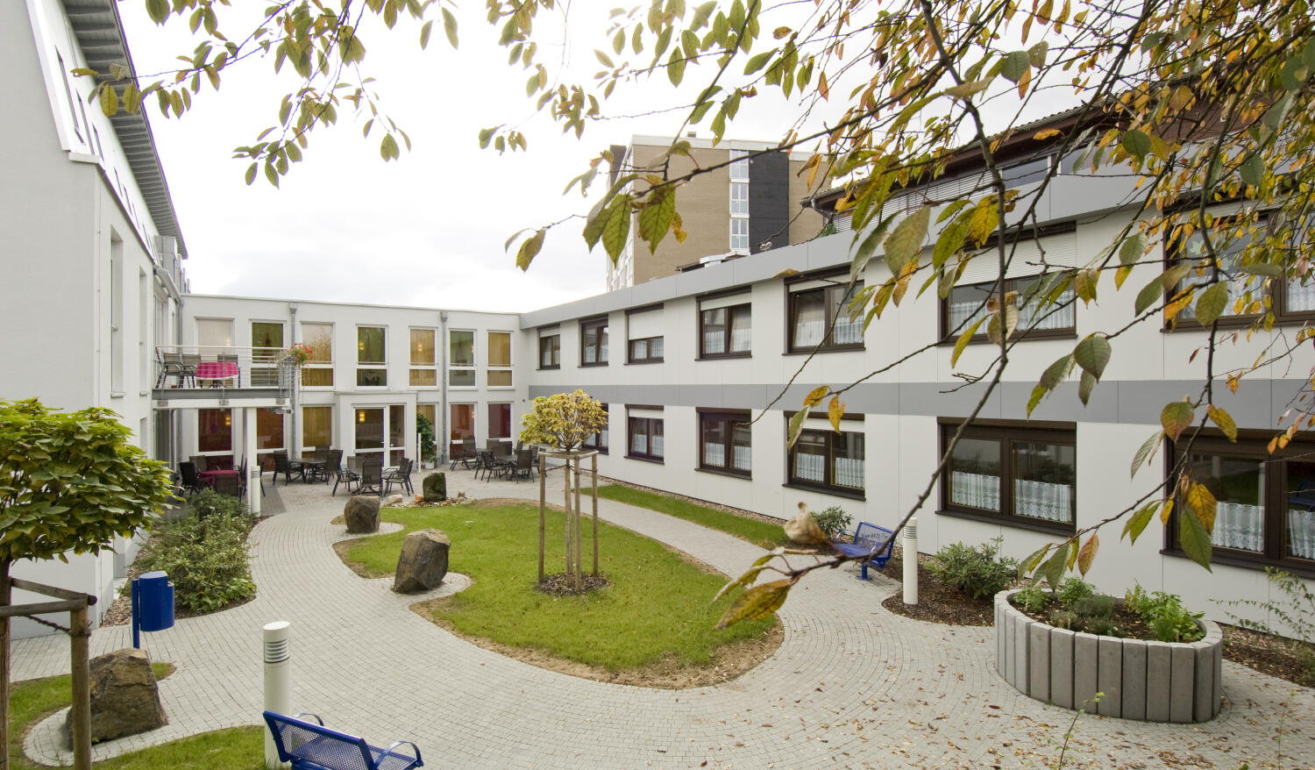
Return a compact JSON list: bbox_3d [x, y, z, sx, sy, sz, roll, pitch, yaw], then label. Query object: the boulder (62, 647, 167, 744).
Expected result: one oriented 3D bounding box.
[{"bbox_3d":[-4.630,2.610,5.664,0.690,0.650,0.540,0,0,-41],"label":"boulder"}]

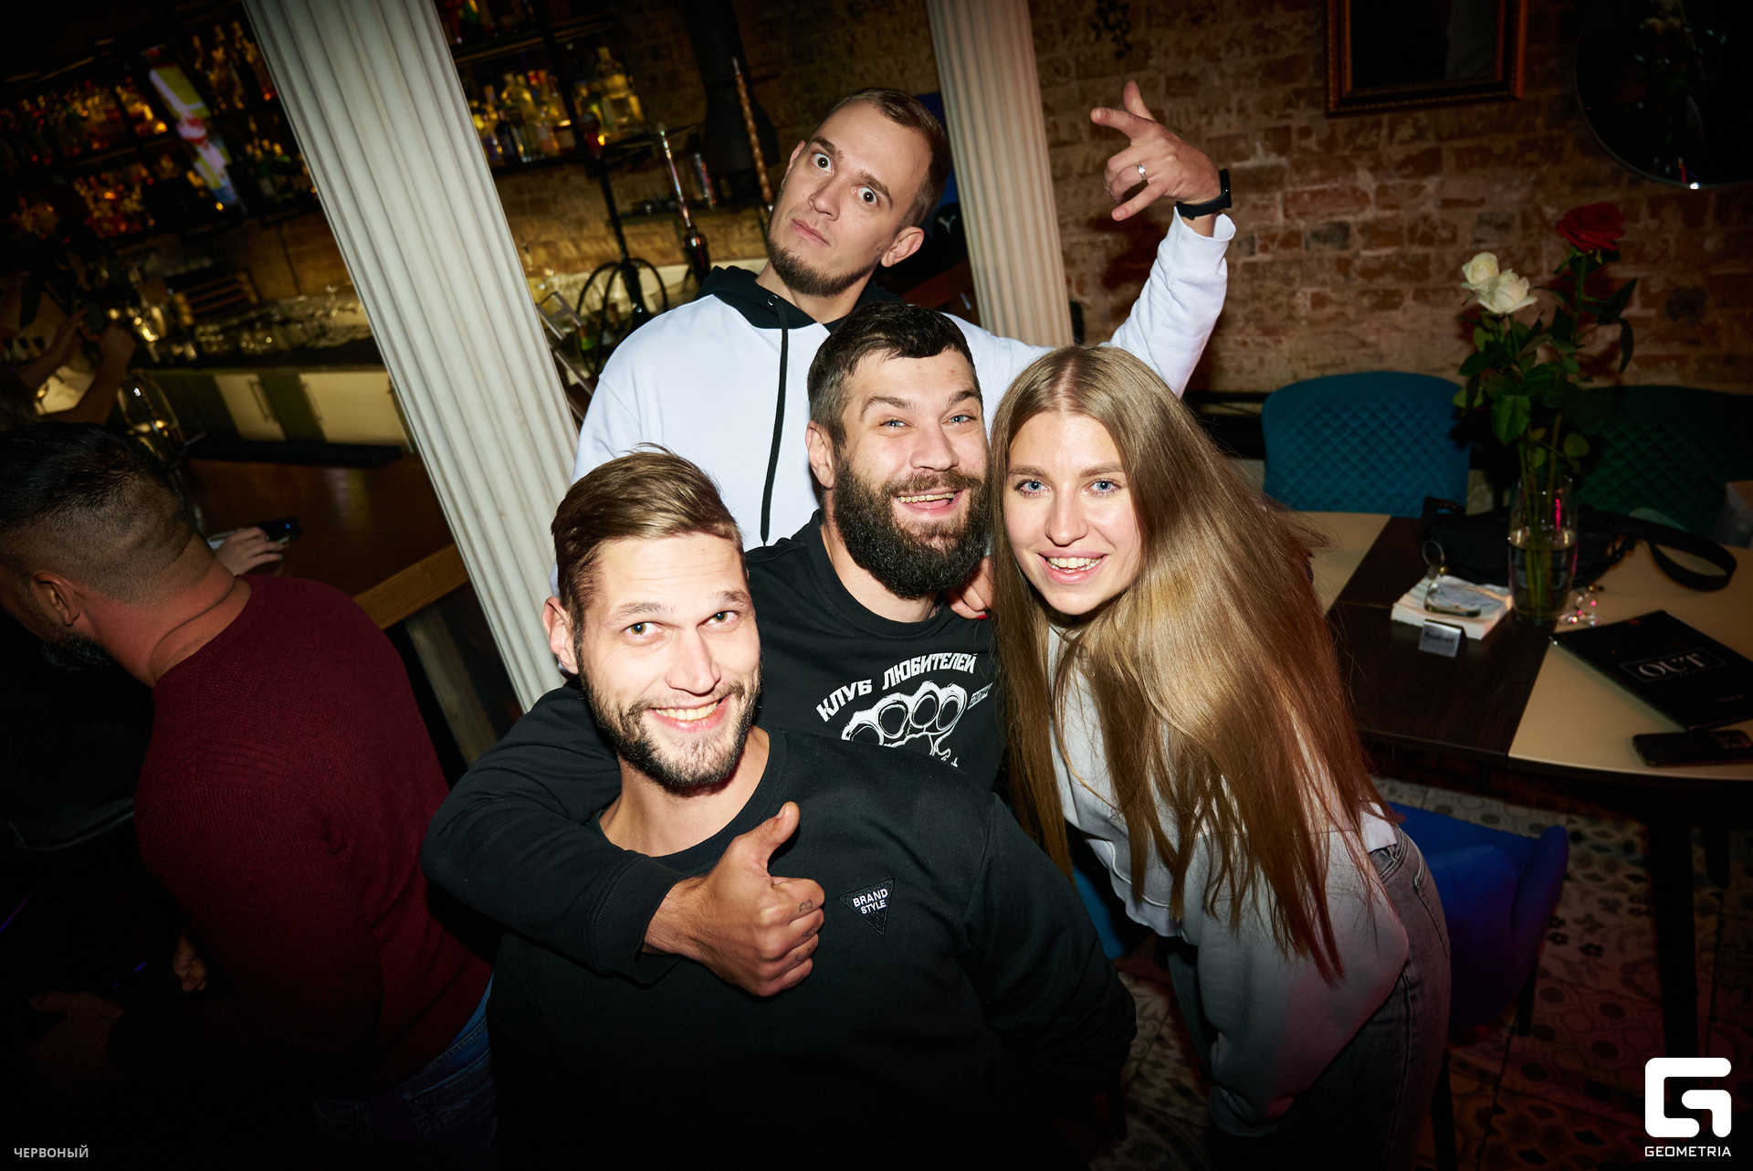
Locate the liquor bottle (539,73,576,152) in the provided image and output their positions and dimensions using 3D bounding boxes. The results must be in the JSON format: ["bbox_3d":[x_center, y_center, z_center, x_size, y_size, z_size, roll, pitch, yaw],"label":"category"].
[{"bbox_3d":[-1.217,-1.804,4.459,0.083,0.275,0.080,8,32,37],"label":"liquor bottle"}]

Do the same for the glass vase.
[{"bbox_3d":[1.194,-0.062,2.096,0.109,0.255,0.109,8,32,37],"label":"glass vase"}]

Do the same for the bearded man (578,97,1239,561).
[{"bbox_3d":[0.083,0.284,1.748,0.800,1.860,0.450,-9,26,-6],"label":"bearded man"}]

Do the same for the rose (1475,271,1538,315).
[{"bbox_3d":[1.041,-0.481,1.930,0.092,0.070,0.086,8,46,37],"label":"rose"}]

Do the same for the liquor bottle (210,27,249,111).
[{"bbox_3d":[-3.028,-2.418,5.477,0.070,0.335,0.070,8,32,37],"label":"liquor bottle"}]

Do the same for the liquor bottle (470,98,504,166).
[{"bbox_3d":[-1.577,-1.838,4.742,0.077,0.265,0.077,8,32,37],"label":"liquor bottle"}]

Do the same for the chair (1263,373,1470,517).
[{"bbox_3d":[1.302,-0.068,3.158,0.540,0.830,0.580,3,30,30],"label":"chair"}]

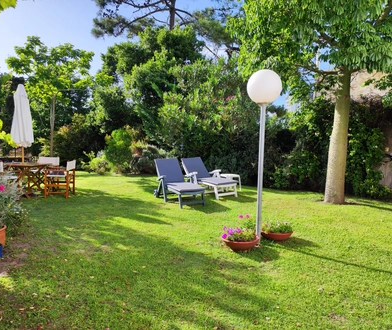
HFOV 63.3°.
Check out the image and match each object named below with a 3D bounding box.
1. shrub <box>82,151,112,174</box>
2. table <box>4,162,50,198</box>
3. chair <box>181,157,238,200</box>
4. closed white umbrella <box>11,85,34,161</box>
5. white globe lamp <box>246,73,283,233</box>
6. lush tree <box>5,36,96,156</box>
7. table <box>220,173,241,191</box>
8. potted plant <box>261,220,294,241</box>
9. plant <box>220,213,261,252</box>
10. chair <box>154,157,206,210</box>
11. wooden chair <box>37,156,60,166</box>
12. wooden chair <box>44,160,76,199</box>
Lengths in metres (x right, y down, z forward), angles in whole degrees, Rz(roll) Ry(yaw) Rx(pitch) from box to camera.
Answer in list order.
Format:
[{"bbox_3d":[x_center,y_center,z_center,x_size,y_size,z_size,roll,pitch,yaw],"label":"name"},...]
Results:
[{"bbox_3d":[-3.918,-0.148,12.443,1.050,0.930,0.950,1,5,0],"label":"shrub"},{"bbox_3d":[-4.232,0.336,7.796,1.150,0.730,1.120,2,5,8],"label":"table"},{"bbox_3d":[0.356,0.301,8.281,0.720,0.910,1.680,-3,6,-34],"label":"chair"},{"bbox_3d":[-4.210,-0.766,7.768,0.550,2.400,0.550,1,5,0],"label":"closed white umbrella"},{"bbox_3d":[0.901,-0.070,4.330,0.485,2.380,0.485,1,5,0],"label":"white globe lamp"},{"bbox_3d":[-6.373,-2.636,13.834,3.900,5.400,3.700,2,5,0],"label":"lush tree"},{"bbox_3d":[0.985,0.507,9.163,0.460,0.450,0.460,-1,6,-31],"label":"table"},{"bbox_3d":[1.192,0.956,4.735,0.500,0.270,0.490,1,5,0],"label":"potted plant"},{"bbox_3d":[0.575,0.904,4.339,0.530,0.430,0.510,1,5,0],"label":"plant"},{"bbox_3d":[-0.401,0.376,7.417,0.700,0.950,1.520,-1,6,-31],"label":"chair"},{"bbox_3d":[-4.004,0.243,8.412,0.590,0.880,0.520,2,5,13],"label":"wooden chair"},{"bbox_3d":[-3.217,0.312,7.567,0.530,0.880,0.600,1,5,-4],"label":"wooden chair"}]

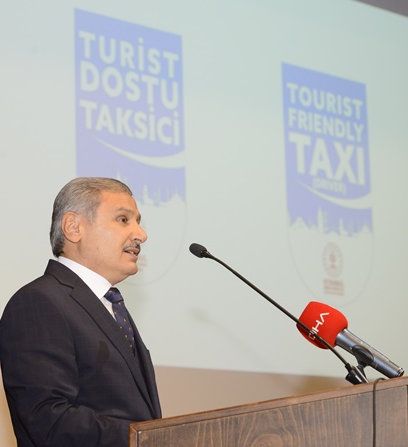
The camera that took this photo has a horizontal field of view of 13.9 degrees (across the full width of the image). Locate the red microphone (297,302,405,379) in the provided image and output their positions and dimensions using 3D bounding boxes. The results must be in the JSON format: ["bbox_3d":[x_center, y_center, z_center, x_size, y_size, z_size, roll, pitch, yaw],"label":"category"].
[{"bbox_3d":[0.334,0.272,3.750,0.264,0.091,0.091,32,-1,16],"label":"red microphone"}]

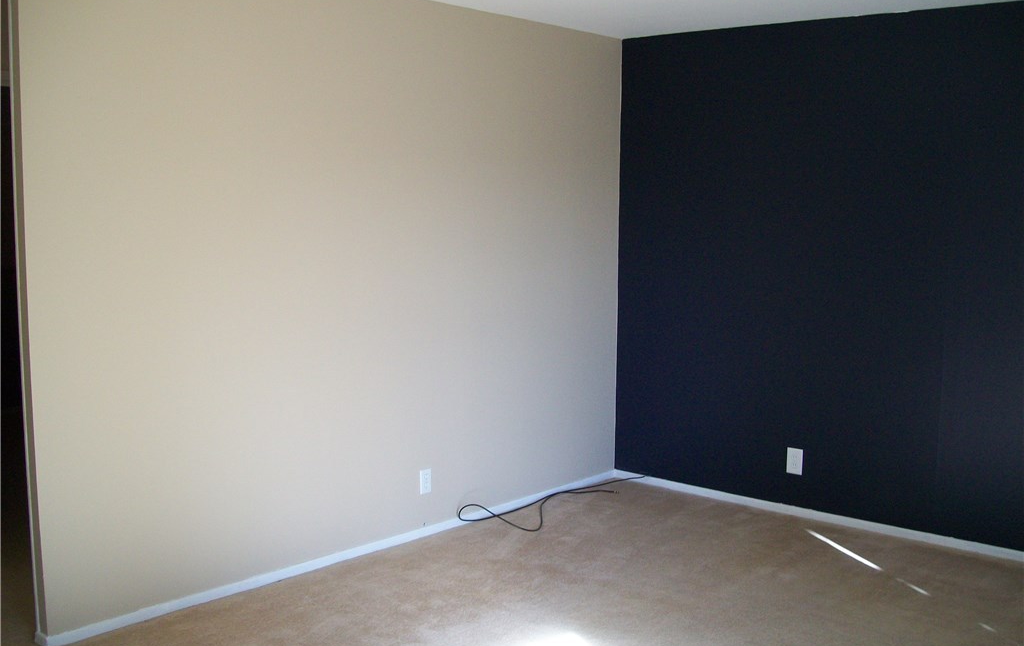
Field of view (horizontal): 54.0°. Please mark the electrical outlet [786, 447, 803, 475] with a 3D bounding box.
[{"bbox_3d":[1.379,0.675,4.900,0.080,0.121,0.012,6,9,42],"label":"electrical outlet"}]

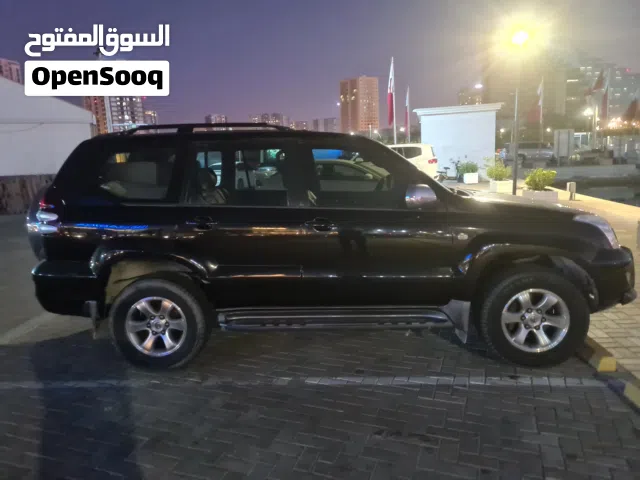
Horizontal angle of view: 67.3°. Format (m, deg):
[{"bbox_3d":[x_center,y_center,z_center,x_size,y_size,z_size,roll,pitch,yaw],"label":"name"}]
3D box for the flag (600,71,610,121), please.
[{"bbox_3d":[28.849,-14.500,48.573,0.850,4.600,0.600,3,11,30],"label":"flag"}]

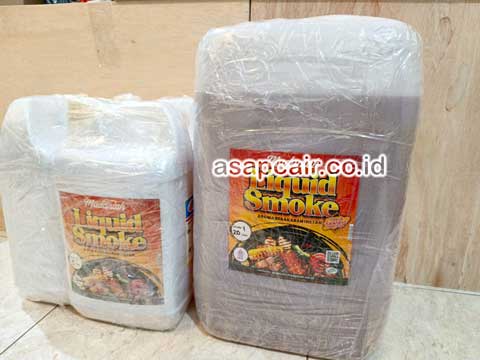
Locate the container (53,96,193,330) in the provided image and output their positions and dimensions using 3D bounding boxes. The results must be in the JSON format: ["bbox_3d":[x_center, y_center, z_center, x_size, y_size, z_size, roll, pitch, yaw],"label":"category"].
[{"bbox_3d":[-0.149,0.042,0.496,0.183,0.332,0.145,3,15,11],"label":"container"}]

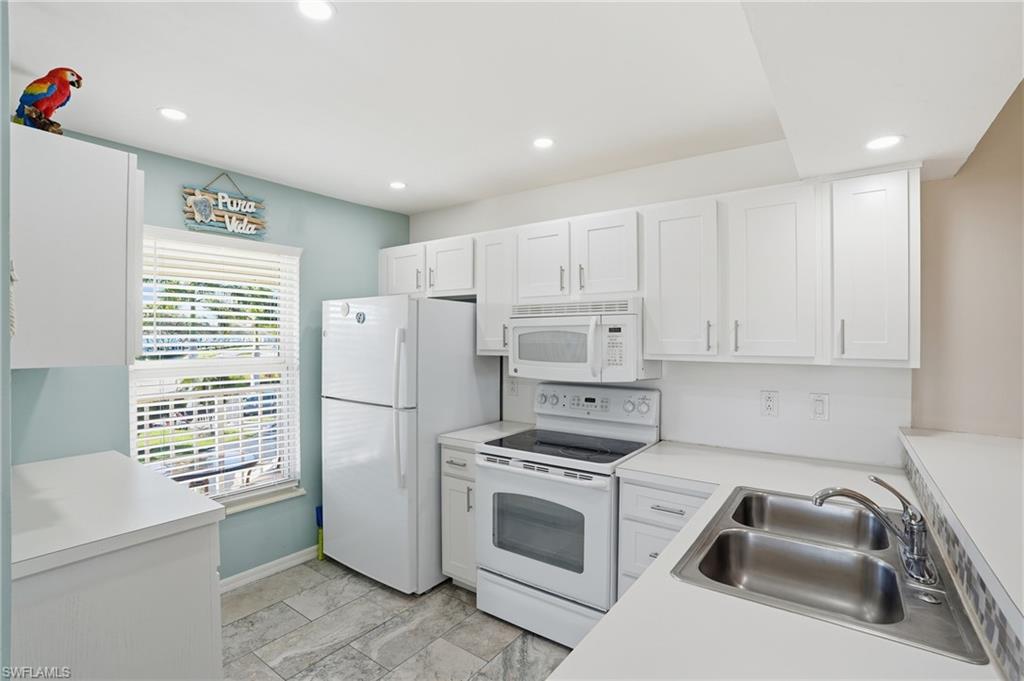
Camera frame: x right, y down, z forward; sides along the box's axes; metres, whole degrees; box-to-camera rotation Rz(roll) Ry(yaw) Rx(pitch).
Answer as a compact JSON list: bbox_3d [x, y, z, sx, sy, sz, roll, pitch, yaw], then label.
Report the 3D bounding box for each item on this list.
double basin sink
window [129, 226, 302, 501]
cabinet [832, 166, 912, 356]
[{"bbox_3d":[0.839,0.653,1.272,0.545,0.200,0.796,0,0,36],"label":"double basin sink"},{"bbox_3d":[-1.613,0.140,2.583,0.061,1.464,0.884,0,0,36],"label":"window"},{"bbox_3d":[1.460,-0.274,1.849,0.260,0.735,0.325,0,0,36],"label":"cabinet"}]

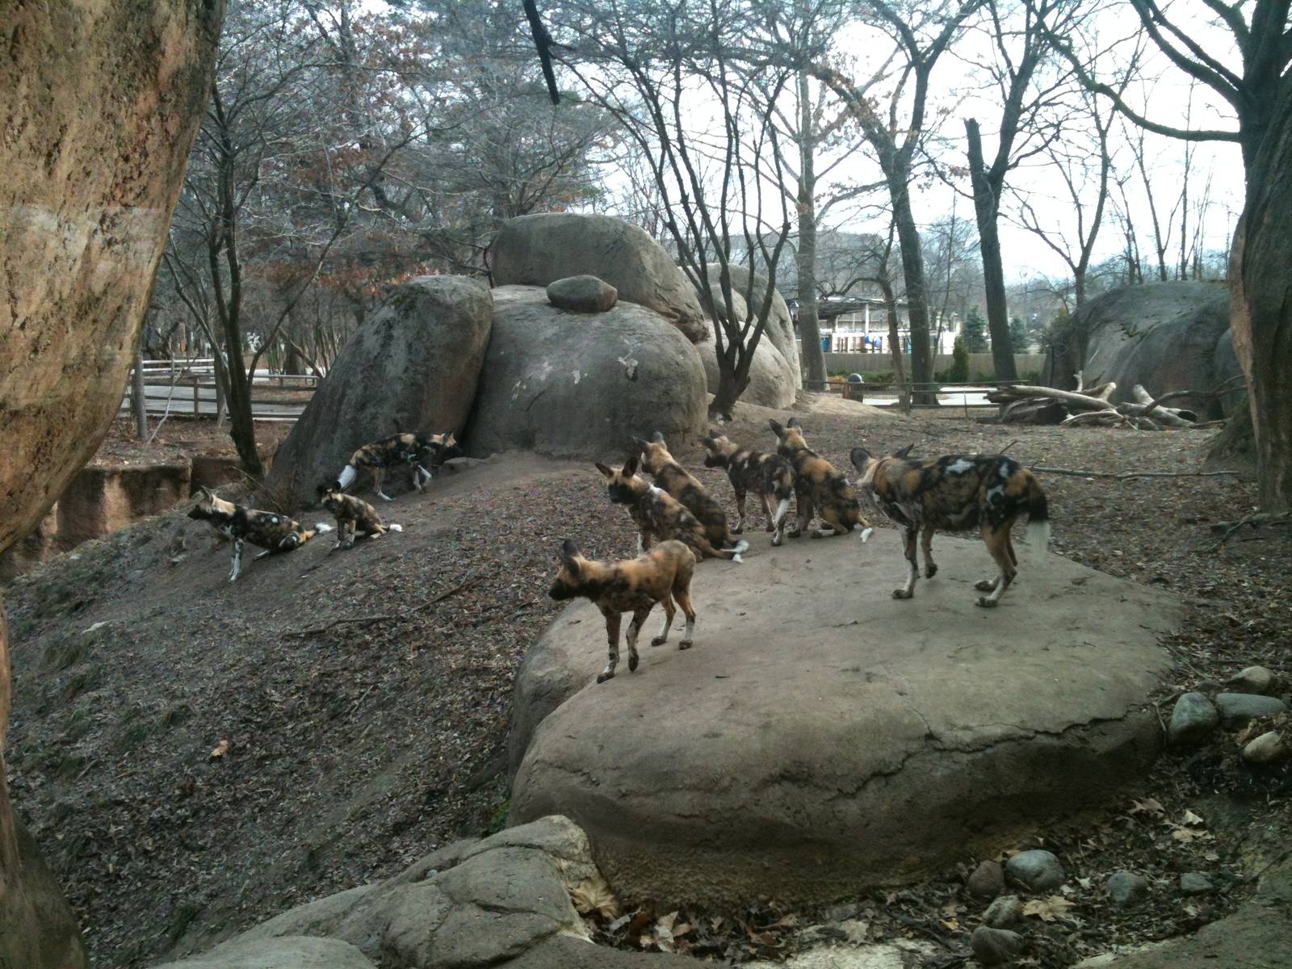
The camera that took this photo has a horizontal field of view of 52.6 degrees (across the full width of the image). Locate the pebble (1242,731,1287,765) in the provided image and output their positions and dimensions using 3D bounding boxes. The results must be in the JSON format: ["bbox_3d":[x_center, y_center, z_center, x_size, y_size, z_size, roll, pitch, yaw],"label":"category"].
[{"bbox_3d":[2.370,1.006,5.000,0.175,0.105,0.140,0,6,0],"label":"pebble"}]

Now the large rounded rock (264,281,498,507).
[{"bbox_3d":[-2.897,-1.009,14.200,2.296,2.431,2.000,0,6,0],"label":"large rounded rock"}]

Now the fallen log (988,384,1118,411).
[{"bbox_3d":[6.228,-1.321,20.000,2.000,0.300,0.380,5,6,-1],"label":"fallen log"}]

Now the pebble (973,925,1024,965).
[{"bbox_3d":[1.080,1.411,4.000,0.154,0.092,0.140,0,6,0],"label":"pebble"}]

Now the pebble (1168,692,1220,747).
[{"bbox_3d":[2.129,0.909,5.080,0.200,0.175,0.200,0,6,0],"label":"pebble"}]

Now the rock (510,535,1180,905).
[{"bbox_3d":[1.000,0.816,6.228,2.850,0.580,4.300,2,7,17],"label":"rock"}]

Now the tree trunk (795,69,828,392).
[{"bbox_3d":[4.439,-6.718,35.000,0.801,8.586,0.801,0,6,0],"label":"tree trunk"}]

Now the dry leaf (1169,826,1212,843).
[{"bbox_3d":[1.981,1.273,4.750,0.145,0.030,0.110,0,6,0],"label":"dry leaf"}]

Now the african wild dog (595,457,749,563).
[{"bbox_3d":[0.128,0.128,6.500,0.700,0.510,0.260,2,6,16],"label":"african wild dog"}]

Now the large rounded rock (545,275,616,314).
[{"bbox_3d":[-0.795,-2.360,16.200,0.890,0.465,0.650,0,6,0],"label":"large rounded rock"}]

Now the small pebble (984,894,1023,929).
[{"bbox_3d":[1.093,1.306,4.000,0.120,0.085,0.105,0,6,0],"label":"small pebble"}]

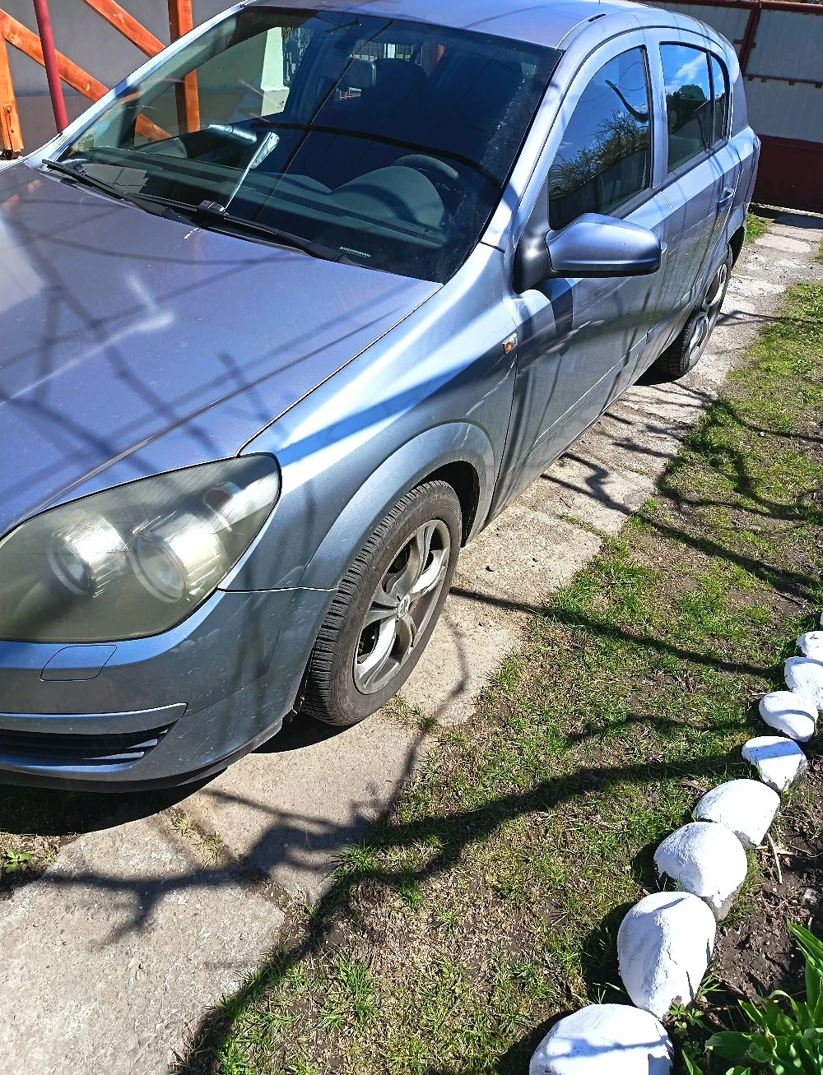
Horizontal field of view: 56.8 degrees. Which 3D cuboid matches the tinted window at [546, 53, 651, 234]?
[{"bbox_3d":[0.525,-1.103,2.088,0.050,0.410,0.810,7,32,35],"label":"tinted window"}]

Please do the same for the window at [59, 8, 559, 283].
[{"bbox_3d":[-0.339,-1.127,1.999,1.420,0.130,0.940,25,69,24],"label":"window"}]

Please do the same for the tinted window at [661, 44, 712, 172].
[{"bbox_3d":[0.963,-1.495,2.634,0.050,0.360,0.550,7,32,35],"label":"tinted window"}]

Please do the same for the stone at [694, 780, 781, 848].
[{"bbox_3d":[0.725,0.630,1.706,0.235,0.145,0.138,-17,42,-26],"label":"stone"}]

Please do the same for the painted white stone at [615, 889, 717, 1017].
[{"bbox_3d":[0.487,0.788,1.454,0.162,0.160,0.250,27,42,26],"label":"painted white stone"}]

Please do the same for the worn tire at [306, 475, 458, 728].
[{"bbox_3d":[-0.091,0.138,1.855,0.210,0.630,0.630,22,40,21],"label":"worn tire"}]

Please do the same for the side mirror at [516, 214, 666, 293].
[{"bbox_3d":[0.424,-0.673,1.770,0.250,0.165,0.200,25,41,24],"label":"side mirror"}]

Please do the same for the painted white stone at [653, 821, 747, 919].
[{"bbox_3d":[0.622,0.692,1.611,0.170,0.145,0.185,-7,39,-16],"label":"painted white stone"}]

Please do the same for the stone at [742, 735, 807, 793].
[{"bbox_3d":[0.892,0.545,1.867,0.140,0.112,0.118,25,41,24],"label":"stone"}]

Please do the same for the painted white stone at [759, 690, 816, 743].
[{"bbox_3d":[0.987,0.466,1.987,0.118,0.108,0.147,-21,44,-30],"label":"painted white stone"}]

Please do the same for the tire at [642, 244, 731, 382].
[{"bbox_3d":[1.341,-1.093,3.662,0.210,0.630,0.630,25,41,24],"label":"tire"}]

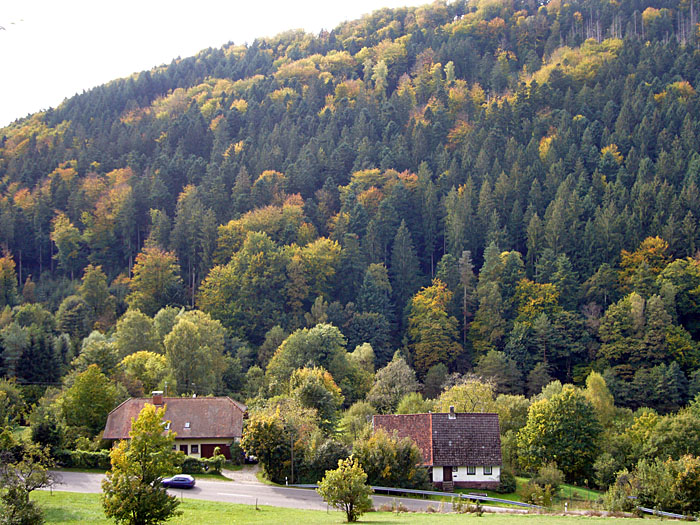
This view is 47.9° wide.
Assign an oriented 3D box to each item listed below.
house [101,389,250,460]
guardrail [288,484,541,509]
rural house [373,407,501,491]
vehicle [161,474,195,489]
[{"bbox_3d":[-22.550,21.200,105.100,17.600,8.400,10.000,0,0,-2],"label":"house"},{"bbox_3d":[6.400,25.270,85.800,27.800,0.760,0.320,0,0,15],"label":"guardrail"},{"bbox_3d":[10.750,22.900,99.600,15.400,9.400,8.600,0,0,0],"label":"rural house"},{"bbox_3d":[-19.750,24.900,90.400,3.900,1.420,1.680,0,0,13],"label":"vehicle"}]

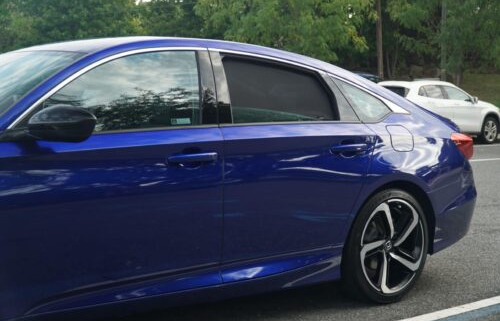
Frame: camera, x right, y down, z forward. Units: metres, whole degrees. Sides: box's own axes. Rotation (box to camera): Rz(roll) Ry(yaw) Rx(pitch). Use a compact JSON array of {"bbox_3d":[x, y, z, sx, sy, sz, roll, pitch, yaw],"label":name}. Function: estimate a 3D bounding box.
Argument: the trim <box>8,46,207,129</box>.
[{"bbox_3d":[-0.535,-0.316,2.924,1.000,0.364,0.151,-3,6,-38],"label":"trim"}]

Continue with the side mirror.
[{"bbox_3d":[-0.685,-0.137,2.606,0.177,0.138,0.222,-3,6,-38],"label":"side mirror"}]

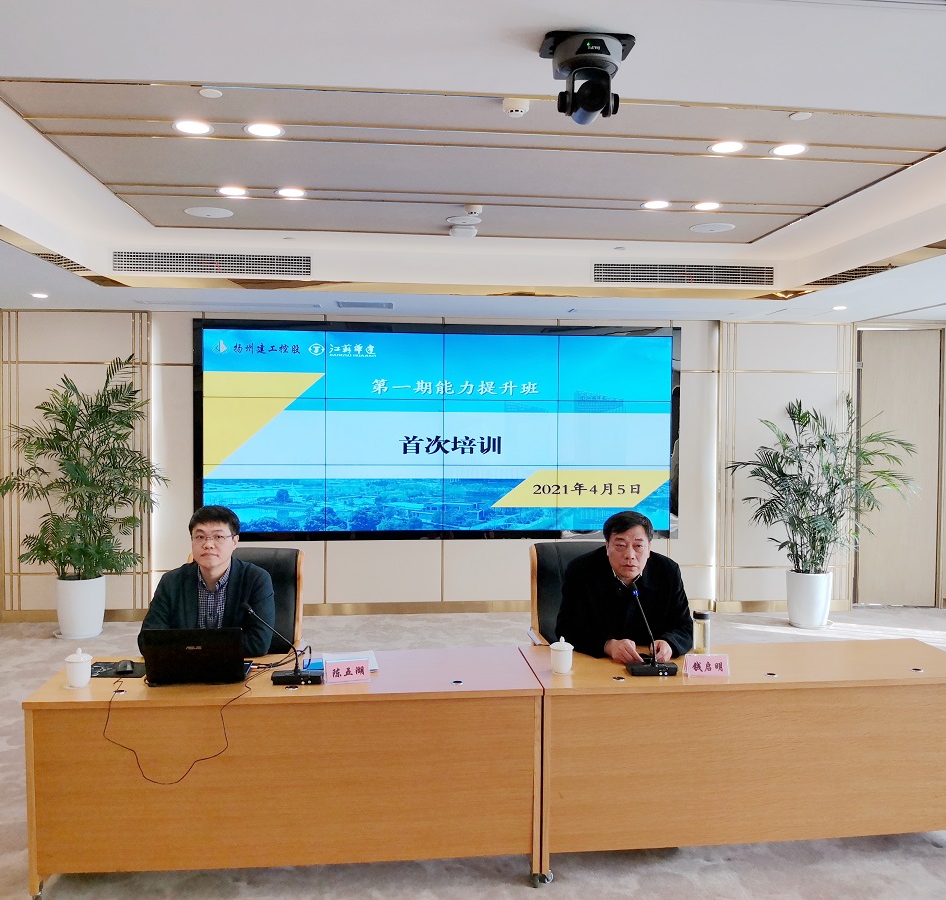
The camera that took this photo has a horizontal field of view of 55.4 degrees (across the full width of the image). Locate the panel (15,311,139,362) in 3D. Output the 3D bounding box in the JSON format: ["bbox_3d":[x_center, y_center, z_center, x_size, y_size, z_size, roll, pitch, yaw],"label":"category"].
[{"bbox_3d":[-3.284,-0.936,7.512,0.986,0.423,0.030,0,2,-6],"label":"panel"}]

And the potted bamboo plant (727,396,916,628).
[{"bbox_3d":[2.967,0.522,7.521,1.638,1.905,1.138,0,2,-5],"label":"potted bamboo plant"}]

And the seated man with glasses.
[{"bbox_3d":[-1.127,0.906,3.885,0.539,1.329,0.752,0,2,-5],"label":"seated man with glasses"}]

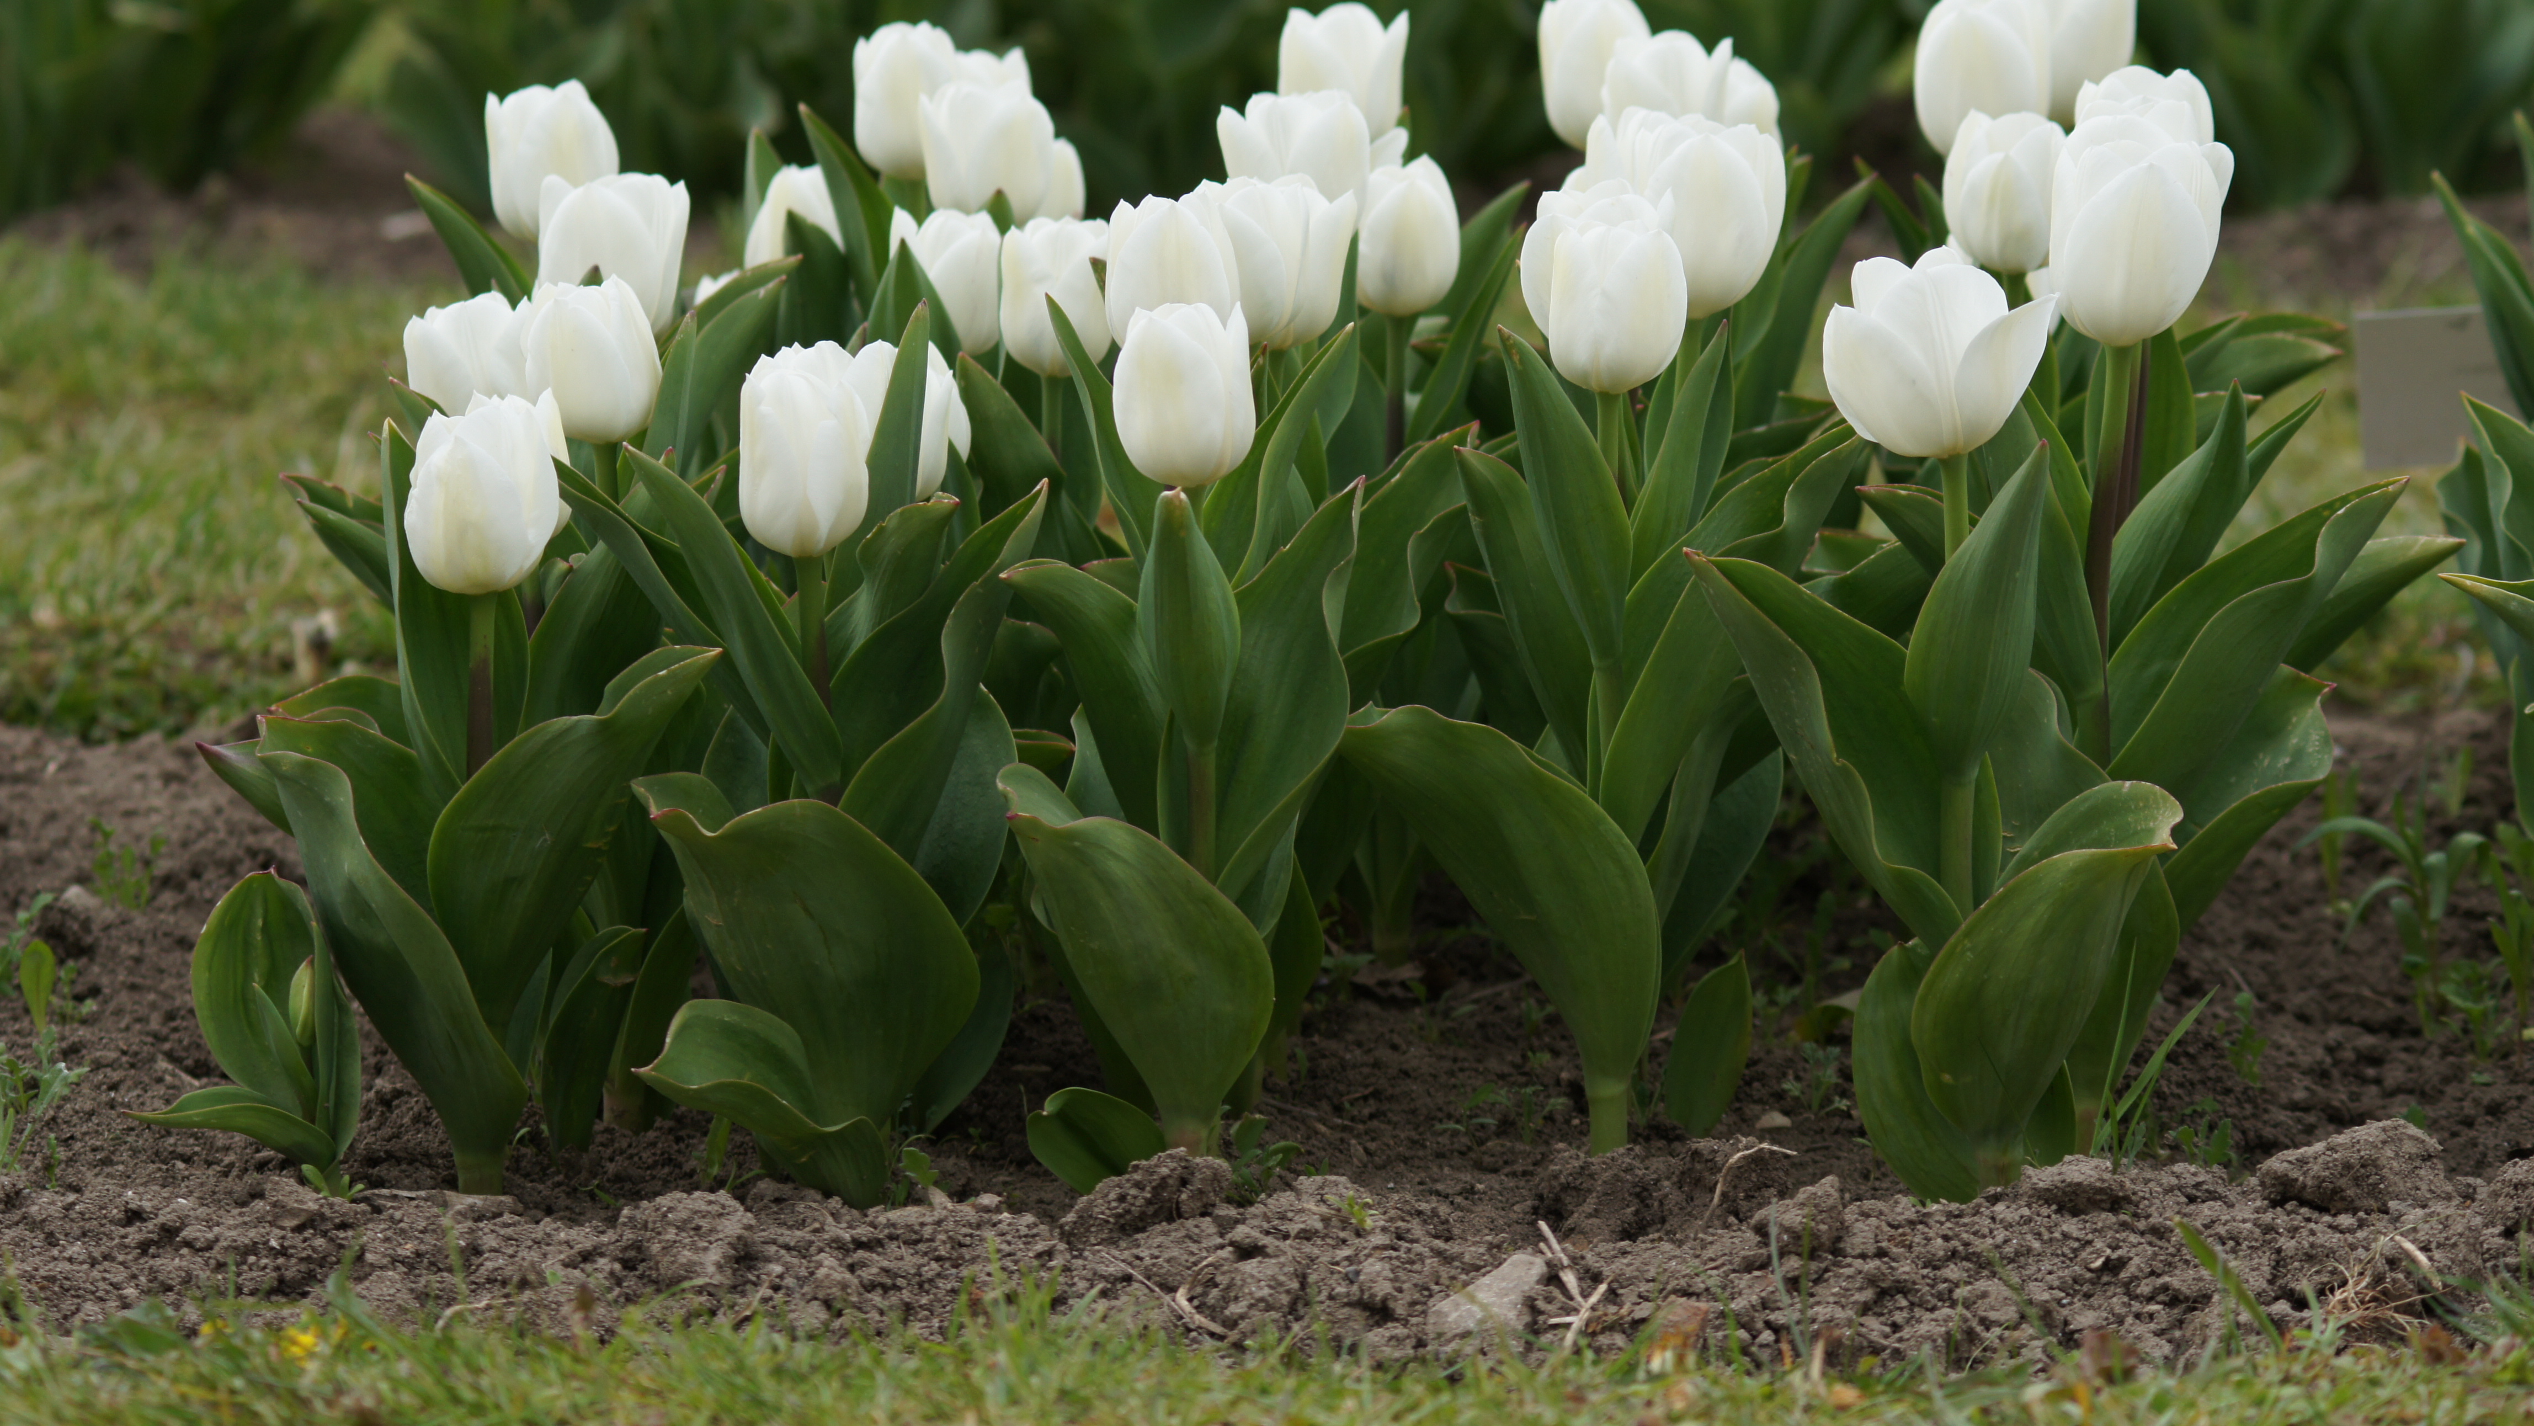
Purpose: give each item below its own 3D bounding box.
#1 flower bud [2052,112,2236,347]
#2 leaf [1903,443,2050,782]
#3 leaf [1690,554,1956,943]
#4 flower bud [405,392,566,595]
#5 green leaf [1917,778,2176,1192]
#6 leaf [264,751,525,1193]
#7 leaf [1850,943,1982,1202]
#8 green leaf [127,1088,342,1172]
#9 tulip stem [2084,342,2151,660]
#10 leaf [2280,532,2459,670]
[{"bbox_3d":[0.326,-0.180,3.930,0.068,0.086,0.063,0,16,0],"label":"flower bud"},{"bbox_3d":[0.246,-0.035,3.660,0.041,0.117,0.040,8,12,-2],"label":"leaf"},{"bbox_3d":[0.216,0.014,4.040,0.064,0.176,0.055,-33,10,-14],"label":"leaf"},{"bbox_3d":[-0.275,-0.077,3.700,0.055,0.070,0.053,3,12,-1],"label":"flower bud"},{"bbox_3d":[0.305,0.107,4.130,0.105,0.157,0.060,0,10,0],"label":"green leaf"},{"bbox_3d":[-0.318,0.095,3.852,0.054,0.173,0.055,-23,12,5],"label":"leaf"},{"bbox_3d":[0.246,0.135,3.960,0.053,0.100,0.040,0,16,0],"label":"leaf"},{"bbox_3d":[-0.379,0.153,3.876,0.079,0.030,0.035,0,13,0],"label":"green leaf"},{"bbox_3d":[0.312,-0.077,3.901,0.014,0.120,0.013,4,13,-1],"label":"tulip stem"},{"bbox_3d":[0.458,-0.042,4.450,0.089,0.062,0.050,0,10,0],"label":"leaf"}]

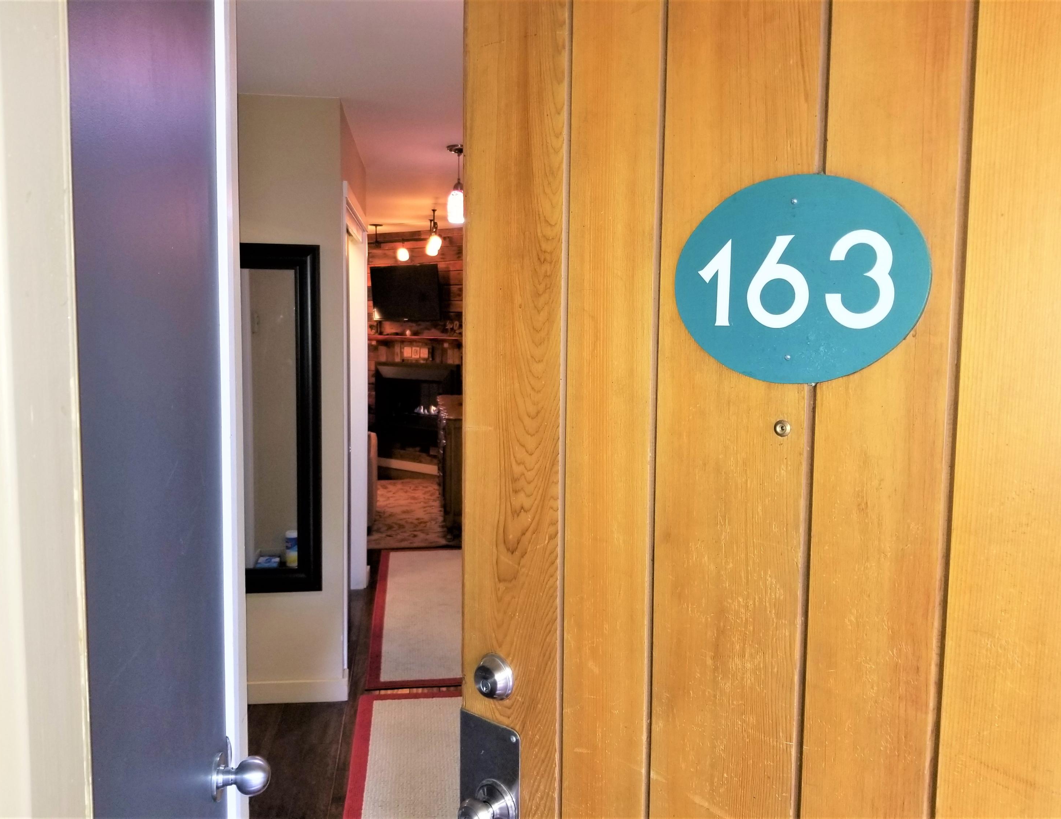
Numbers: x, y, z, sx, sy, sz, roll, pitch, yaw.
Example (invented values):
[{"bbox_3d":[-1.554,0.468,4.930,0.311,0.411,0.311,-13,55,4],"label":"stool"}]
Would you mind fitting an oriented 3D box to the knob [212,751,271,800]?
[{"bbox_3d":[-0.415,0.528,1.180,0.074,0.062,0.062,0,5,-6],"label":"knob"}]

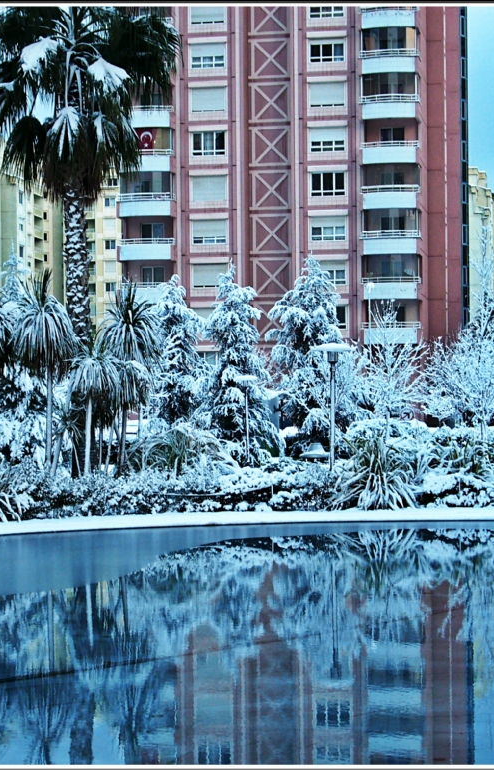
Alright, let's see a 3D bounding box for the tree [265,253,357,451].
[{"bbox_3d":[2.395,-0.941,61.413,3.300,7.900,3.200,0,-1,0],"label":"tree"}]

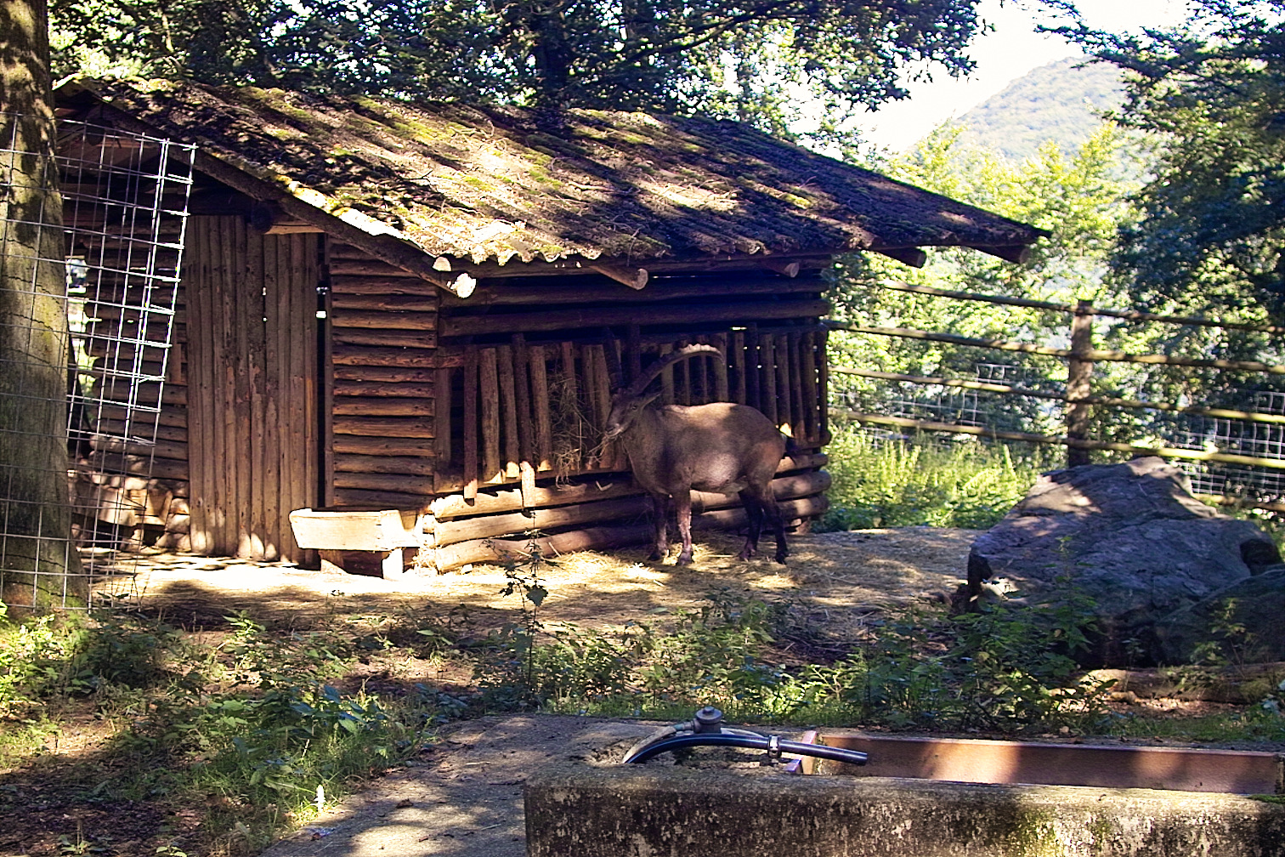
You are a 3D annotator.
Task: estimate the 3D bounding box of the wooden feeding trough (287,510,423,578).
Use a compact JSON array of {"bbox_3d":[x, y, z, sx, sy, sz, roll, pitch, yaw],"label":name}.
[{"bbox_3d":[-1.590,0.623,13.495,0.610,0.360,0.400,2,5,23],"label":"wooden feeding trough"}]

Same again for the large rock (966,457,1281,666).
[{"bbox_3d":[2.260,0.583,11.635,1.450,0.800,1.350,0,5,5],"label":"large rock"}]

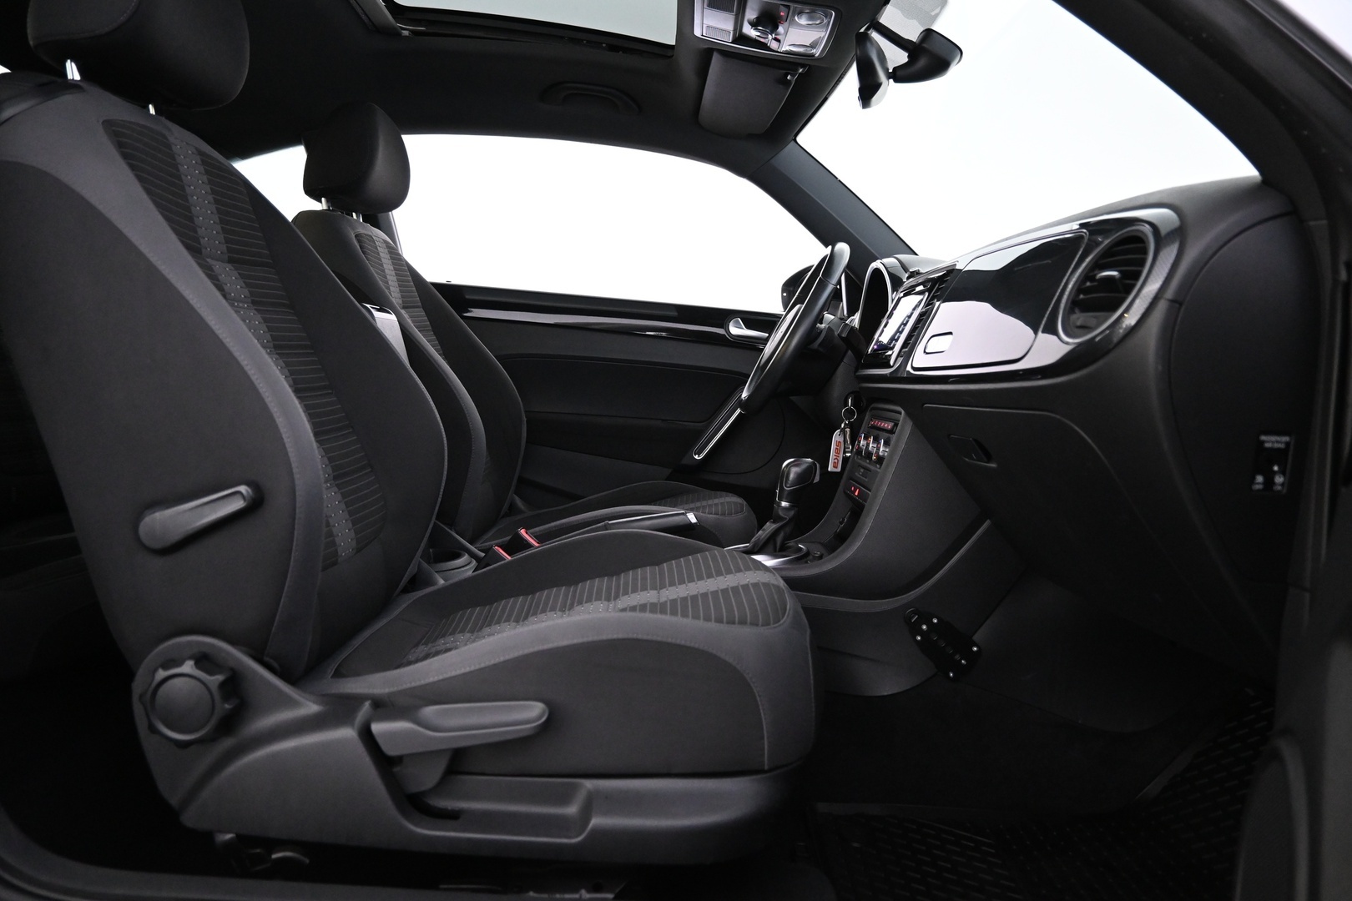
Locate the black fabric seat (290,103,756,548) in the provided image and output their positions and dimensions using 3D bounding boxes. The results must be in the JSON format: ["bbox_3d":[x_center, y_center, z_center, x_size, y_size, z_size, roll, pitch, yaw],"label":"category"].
[{"bbox_3d":[-0.267,-0.160,1.715,0.850,0.940,0.530,4,4,0],"label":"black fabric seat"}]

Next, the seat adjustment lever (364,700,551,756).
[{"bbox_3d":[-0.185,0.238,0.769,0.146,0.041,0.034,-6,4,1],"label":"seat adjustment lever"}]

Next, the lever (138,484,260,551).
[{"bbox_3d":[-0.411,0.057,0.777,0.101,0.033,0.025,-21,4,2],"label":"lever"}]

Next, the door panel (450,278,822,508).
[{"bbox_3d":[-0.083,-0.075,2.051,1.020,0.540,0.110,4,4,0],"label":"door panel"}]

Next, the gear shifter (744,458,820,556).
[{"bbox_3d":[0.160,0.088,1.384,0.117,0.158,0.075,4,4,0],"label":"gear shifter"}]

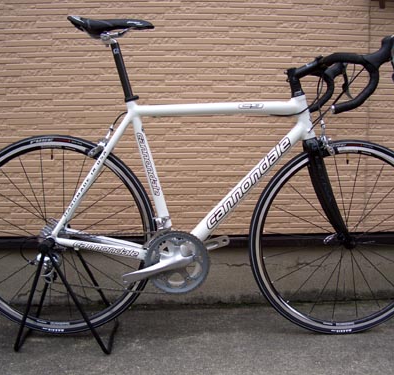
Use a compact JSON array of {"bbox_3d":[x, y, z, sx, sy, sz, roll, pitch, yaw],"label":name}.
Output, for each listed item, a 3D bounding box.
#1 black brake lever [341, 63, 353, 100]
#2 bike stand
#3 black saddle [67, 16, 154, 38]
[{"bbox_3d":[0.555,-0.393,1.855,0.052,0.142,0.030,0,9,-1],"label":"black brake lever"},{"bbox_3d":[-0.441,0.344,1.715,0.325,0.360,0.235,0,9,-1],"label":"bike stand"},{"bbox_3d":[-0.273,-0.506,1.600,0.275,0.066,0.140,0,9,-1],"label":"black saddle"}]

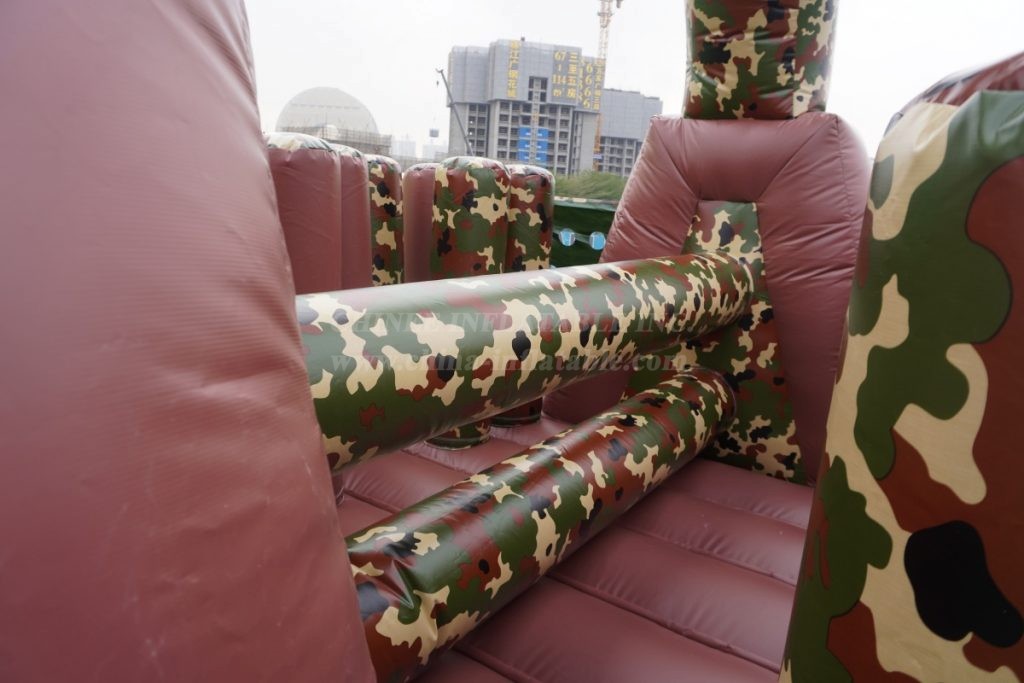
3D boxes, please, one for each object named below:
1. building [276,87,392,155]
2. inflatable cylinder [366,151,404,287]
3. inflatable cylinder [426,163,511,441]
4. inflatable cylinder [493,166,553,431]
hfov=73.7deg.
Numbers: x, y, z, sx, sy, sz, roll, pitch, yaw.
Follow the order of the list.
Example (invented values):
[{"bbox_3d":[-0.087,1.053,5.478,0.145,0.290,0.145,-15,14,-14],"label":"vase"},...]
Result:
[{"bbox_3d":[-55.167,-62.746,212.181,31.000,31.000,29.000,-3,14,-25],"label":"building"},{"bbox_3d":[-0.952,-0.377,4.580,0.400,1.680,0.400,3,12,0],"label":"inflatable cylinder"},{"bbox_3d":[-0.278,-0.238,4.081,0.440,1.700,0.440,4,12,0],"label":"inflatable cylinder"},{"bbox_3d":[0.028,-0.315,4.530,0.440,1.700,0.440,4,12,0],"label":"inflatable cylinder"}]

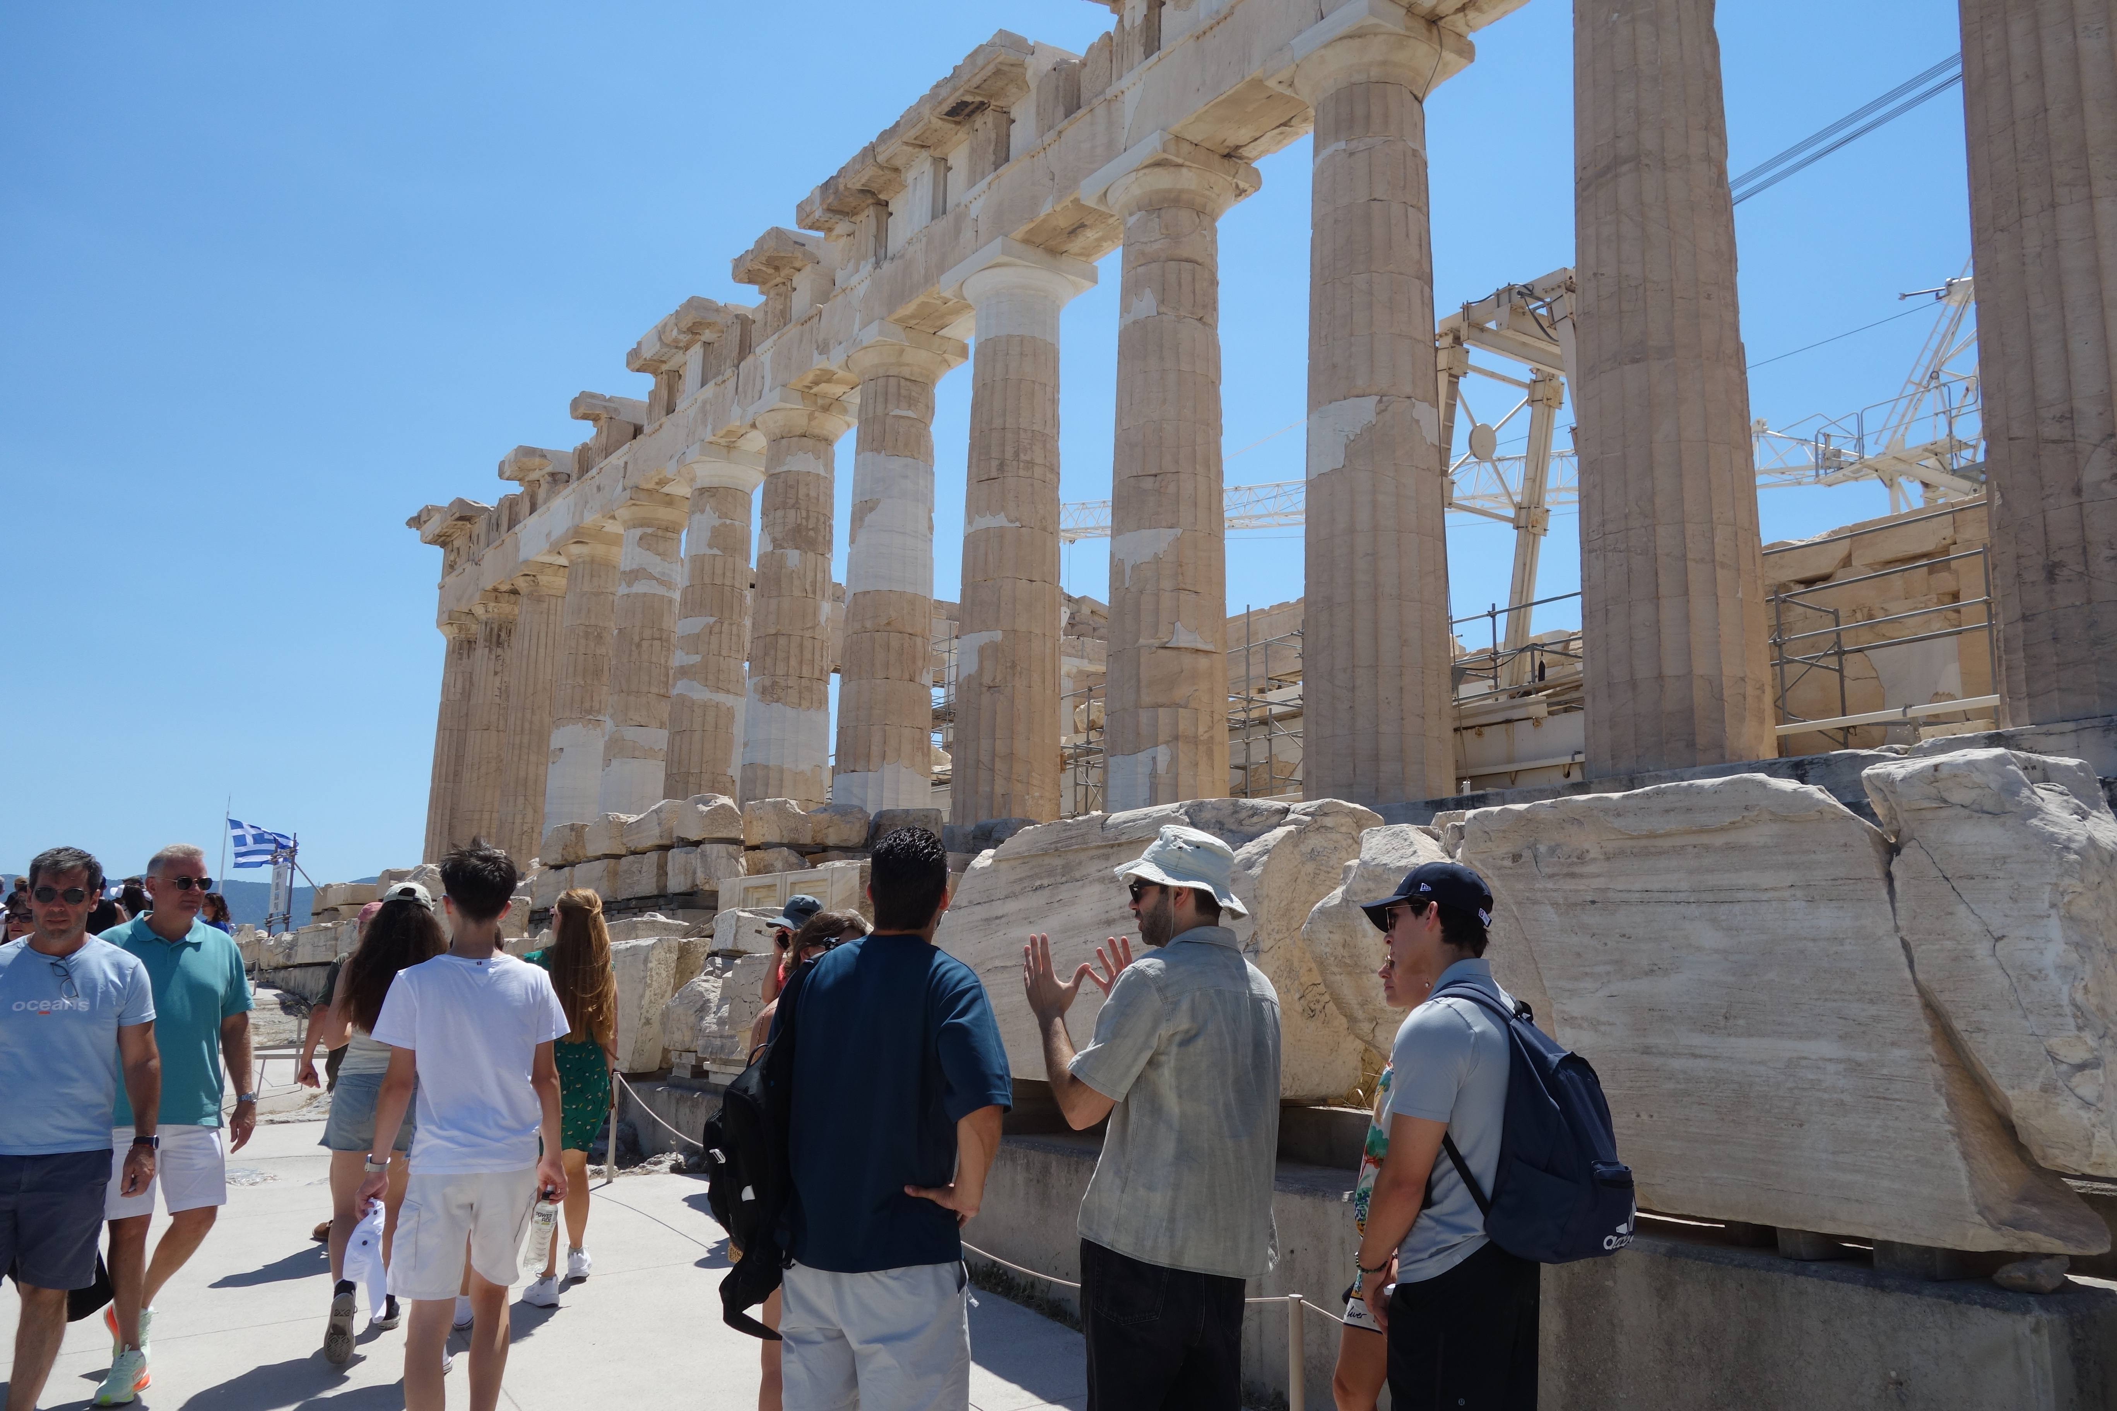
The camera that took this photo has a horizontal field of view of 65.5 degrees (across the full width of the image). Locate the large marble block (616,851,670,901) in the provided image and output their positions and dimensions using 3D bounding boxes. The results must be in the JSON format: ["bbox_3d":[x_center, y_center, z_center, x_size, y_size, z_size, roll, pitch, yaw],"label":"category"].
[{"bbox_3d":[-4.512,1.961,18.888,0.600,0.530,1.220,8,-12,-34],"label":"large marble block"}]

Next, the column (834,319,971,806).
[{"bbox_3d":[-3.270,-2.071,31.995,2.030,10.430,2.030,8,-12,-34],"label":"column"}]

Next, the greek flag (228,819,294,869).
[{"bbox_3d":[-55.620,9.697,114.875,4.600,3.400,0.900,5,-11,-25],"label":"greek flag"}]

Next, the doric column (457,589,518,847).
[{"bbox_3d":[-18.110,1.595,52.797,2.020,10.430,2.020,8,-13,-34],"label":"doric column"}]

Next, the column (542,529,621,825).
[{"bbox_3d":[-13.154,0.210,45.895,2.020,10.430,2.020,8,-12,-34],"label":"column"}]

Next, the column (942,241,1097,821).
[{"bbox_3d":[-0.791,-2.682,28.588,2.020,10.430,2.020,8,-12,-34],"label":"column"}]

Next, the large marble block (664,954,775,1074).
[{"bbox_3d":[-2.213,2.137,11.671,0.750,0.820,1.150,8,-12,-34],"label":"large marble block"}]

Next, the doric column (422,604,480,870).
[{"bbox_3d":[-20.211,1.932,55.732,2.080,10.430,2.080,8,-12,-34],"label":"doric column"}]

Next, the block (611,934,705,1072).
[{"bbox_3d":[-3.444,2.442,13.565,0.650,1.170,1.200,8,-12,-34],"label":"block"}]

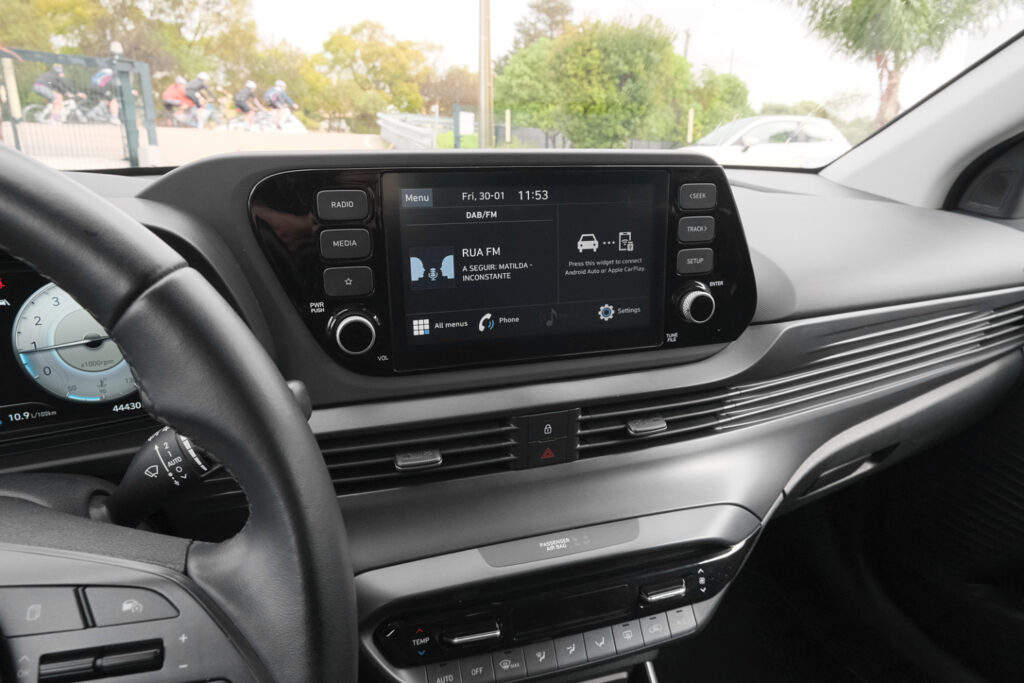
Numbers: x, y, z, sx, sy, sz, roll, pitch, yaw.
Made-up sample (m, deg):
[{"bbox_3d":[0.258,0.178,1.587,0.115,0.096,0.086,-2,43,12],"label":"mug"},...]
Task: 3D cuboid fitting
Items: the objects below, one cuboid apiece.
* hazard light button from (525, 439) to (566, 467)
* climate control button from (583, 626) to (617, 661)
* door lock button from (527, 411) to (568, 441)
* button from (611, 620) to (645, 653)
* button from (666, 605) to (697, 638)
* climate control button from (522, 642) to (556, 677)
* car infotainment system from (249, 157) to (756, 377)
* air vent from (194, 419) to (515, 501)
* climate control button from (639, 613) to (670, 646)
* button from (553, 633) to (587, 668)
[{"bbox_3d":[0.024,0.077,0.466,0.029,0.019,0.012,-5,12,-18],"label":"hazard light button"},{"bbox_3d":[0.060,0.211,0.457,0.021,0.018,0.010,-5,-14,-18],"label":"climate control button"},{"bbox_3d":[0.024,0.058,0.462,0.029,0.021,0.012,-5,12,-18],"label":"door lock button"},{"bbox_3d":[0.081,0.209,0.464,0.021,0.018,0.010,-5,-14,-18],"label":"button"},{"bbox_3d":[0.122,0.203,0.477,0.021,0.017,0.010,-5,-14,-18],"label":"button"},{"bbox_3d":[0.018,0.214,0.444,0.021,0.018,0.010,-5,-14,-18],"label":"climate control button"},{"bbox_3d":[0.013,-0.055,0.459,0.359,0.140,0.060,-5,15,-18],"label":"car infotainment system"},{"bbox_3d":[-0.098,0.075,0.439,0.204,0.043,0.035,-5,12,-18],"label":"air vent"},{"bbox_3d":[0.102,0.206,0.470,0.021,0.018,0.010,-5,-14,-18],"label":"climate control button"},{"bbox_3d":[0.039,0.212,0.450,0.021,0.018,0.010,-5,-14,-18],"label":"button"}]

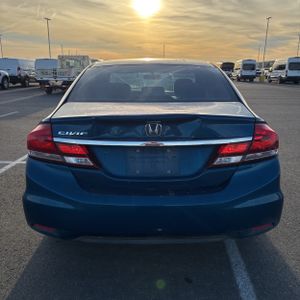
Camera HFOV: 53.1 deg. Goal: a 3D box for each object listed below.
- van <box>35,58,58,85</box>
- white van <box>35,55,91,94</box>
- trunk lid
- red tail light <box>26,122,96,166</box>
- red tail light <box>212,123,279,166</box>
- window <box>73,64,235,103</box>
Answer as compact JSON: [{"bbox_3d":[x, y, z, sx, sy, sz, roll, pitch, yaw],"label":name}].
[{"bbox_3d":[-9.500,-7.801,30.209,2.030,2.420,5.700,0,15,1],"label":"van"},{"bbox_3d":[-5.150,-4.921,19.386,2.200,2.320,6.200,0,15,1],"label":"white van"},{"bbox_3d":[0.025,-0.056,1.877,1.180,0.460,0.580,0,15,1],"label":"trunk lid"},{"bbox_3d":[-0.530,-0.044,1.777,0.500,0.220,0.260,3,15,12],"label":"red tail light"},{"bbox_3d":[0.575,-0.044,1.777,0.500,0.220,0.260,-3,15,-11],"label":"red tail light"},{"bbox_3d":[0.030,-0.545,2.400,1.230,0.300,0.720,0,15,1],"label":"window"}]

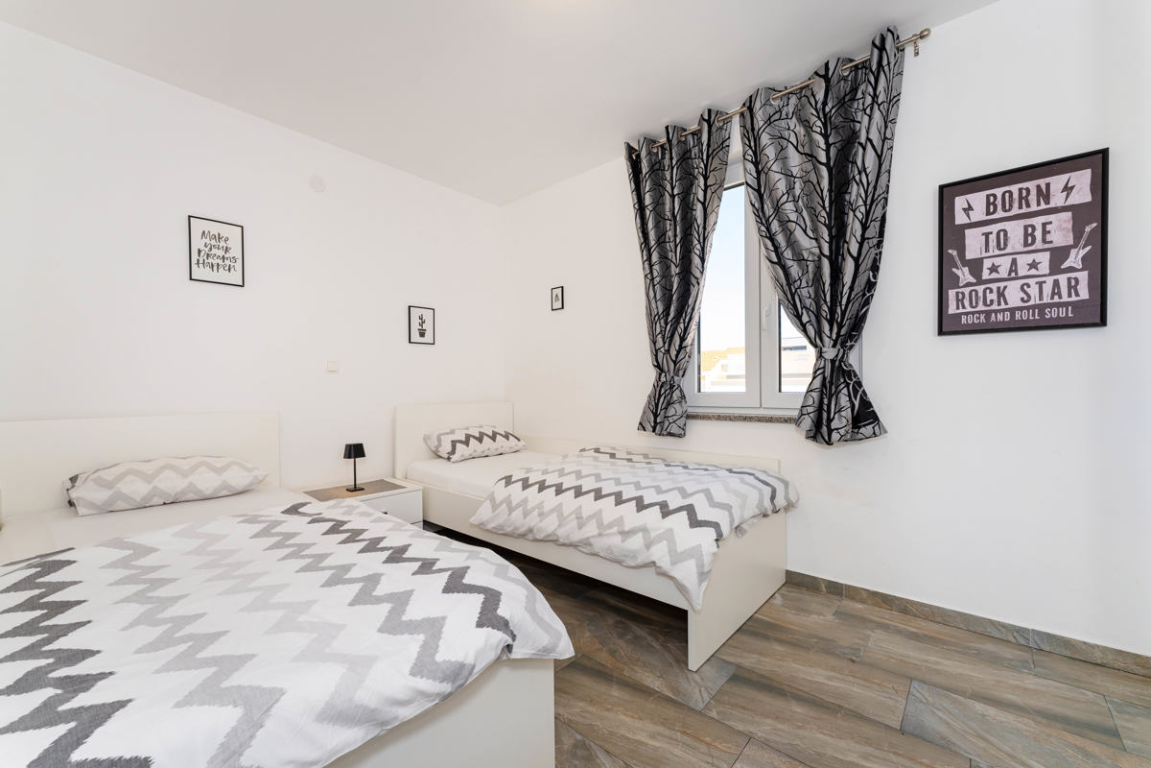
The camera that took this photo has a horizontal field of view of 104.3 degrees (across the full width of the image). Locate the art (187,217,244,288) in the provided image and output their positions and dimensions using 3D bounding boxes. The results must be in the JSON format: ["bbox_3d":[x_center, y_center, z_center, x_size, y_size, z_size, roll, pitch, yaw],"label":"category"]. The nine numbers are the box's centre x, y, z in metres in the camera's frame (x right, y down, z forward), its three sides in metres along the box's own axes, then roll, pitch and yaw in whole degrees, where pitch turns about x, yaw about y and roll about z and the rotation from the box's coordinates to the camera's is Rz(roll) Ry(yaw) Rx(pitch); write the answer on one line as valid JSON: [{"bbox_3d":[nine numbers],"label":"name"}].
[{"bbox_3d":[-1.854,-0.681,2.322,0.018,0.319,0.216,0,0,41],"label":"art"}]

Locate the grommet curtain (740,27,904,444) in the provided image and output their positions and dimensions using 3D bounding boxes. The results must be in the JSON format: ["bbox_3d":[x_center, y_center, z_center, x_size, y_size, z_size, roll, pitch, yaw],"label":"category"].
[{"bbox_3d":[1.132,-0.601,2.115,0.687,1.758,0.132,0,0,41],"label":"grommet curtain"}]

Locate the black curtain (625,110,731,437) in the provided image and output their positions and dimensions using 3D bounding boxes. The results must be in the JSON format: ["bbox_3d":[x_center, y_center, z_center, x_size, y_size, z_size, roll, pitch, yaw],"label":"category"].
[{"bbox_3d":[0.581,-0.588,2.599,0.680,1.775,0.132,0,0,41],"label":"black curtain"}]

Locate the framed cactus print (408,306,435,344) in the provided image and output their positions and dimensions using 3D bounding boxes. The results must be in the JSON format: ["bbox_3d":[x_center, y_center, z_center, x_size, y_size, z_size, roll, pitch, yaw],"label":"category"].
[{"bbox_3d":[-1.090,-0.414,3.191,0.018,0.254,0.198,0,0,41],"label":"framed cactus print"}]

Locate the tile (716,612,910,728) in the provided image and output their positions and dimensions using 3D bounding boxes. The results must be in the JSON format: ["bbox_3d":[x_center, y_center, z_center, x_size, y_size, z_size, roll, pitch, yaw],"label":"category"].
[{"bbox_3d":[0.814,1.013,1.616,0.616,0.012,0.300,0,0,41],"label":"tile"}]

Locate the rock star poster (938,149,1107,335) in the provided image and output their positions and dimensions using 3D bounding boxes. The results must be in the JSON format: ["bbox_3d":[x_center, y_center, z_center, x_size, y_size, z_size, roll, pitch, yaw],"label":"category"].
[{"bbox_3d":[1.692,-0.511,1.720,0.457,0.621,0.023,0,0,41],"label":"rock star poster"}]

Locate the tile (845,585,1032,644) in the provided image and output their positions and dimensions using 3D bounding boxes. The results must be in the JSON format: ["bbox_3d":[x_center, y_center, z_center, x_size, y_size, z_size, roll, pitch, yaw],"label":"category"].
[{"bbox_3d":[1.505,0.968,1.910,0.615,0.067,0.010,0,0,41],"label":"tile"}]

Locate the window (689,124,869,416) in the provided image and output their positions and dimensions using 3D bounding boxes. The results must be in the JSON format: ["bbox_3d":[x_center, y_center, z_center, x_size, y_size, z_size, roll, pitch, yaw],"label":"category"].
[{"bbox_3d":[1.010,-0.550,2.438,0.964,1.428,0.091,0,0,41],"label":"window"}]

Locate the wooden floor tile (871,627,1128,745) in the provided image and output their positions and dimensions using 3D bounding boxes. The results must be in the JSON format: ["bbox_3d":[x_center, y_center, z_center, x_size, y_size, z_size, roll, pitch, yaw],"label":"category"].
[{"bbox_3d":[1.373,1.009,1.530,0.618,0.012,0.303,0,0,41],"label":"wooden floor tile"}]

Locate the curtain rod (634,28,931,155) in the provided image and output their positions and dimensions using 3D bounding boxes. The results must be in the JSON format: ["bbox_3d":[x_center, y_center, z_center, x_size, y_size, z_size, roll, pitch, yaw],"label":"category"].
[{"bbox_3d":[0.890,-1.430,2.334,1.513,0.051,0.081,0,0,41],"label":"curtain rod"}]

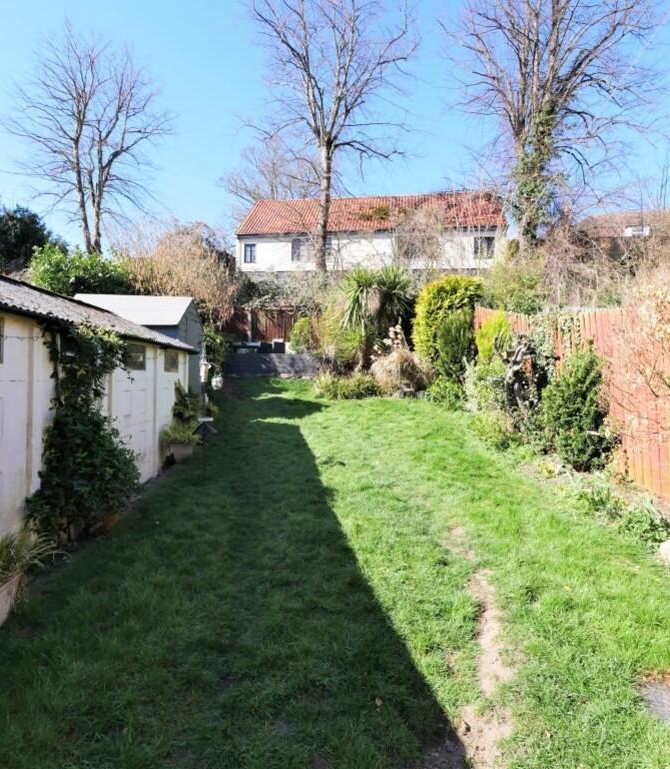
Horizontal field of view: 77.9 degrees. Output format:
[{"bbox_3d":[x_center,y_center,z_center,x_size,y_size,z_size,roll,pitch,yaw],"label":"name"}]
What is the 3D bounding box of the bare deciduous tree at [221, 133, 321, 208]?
[{"bbox_3d":[-5.671,-14.646,37.000,8.800,15.000,8.200,0,0,0],"label":"bare deciduous tree"}]

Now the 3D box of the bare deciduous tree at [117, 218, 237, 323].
[{"bbox_3d":[-5.364,-3.530,14.200,4.100,4.100,3.600,0,0,0],"label":"bare deciduous tree"}]

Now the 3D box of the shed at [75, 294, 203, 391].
[{"bbox_3d":[-4.368,-0.940,9.500,2.500,2.200,2.100,0,0,-9],"label":"shed"}]

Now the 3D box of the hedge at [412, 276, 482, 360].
[{"bbox_3d":[2.525,-1.347,9.300,1.500,2.200,1.400,0,0,0],"label":"hedge"}]

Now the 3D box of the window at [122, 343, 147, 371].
[{"bbox_3d":[-2.783,-0.375,5.750,0.060,0.385,0.670,0,0,-1],"label":"window"}]

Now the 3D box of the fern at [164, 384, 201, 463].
[{"bbox_3d":[-2.503,0.640,6.800,0.600,1.250,0.600,0,0,0],"label":"fern"}]

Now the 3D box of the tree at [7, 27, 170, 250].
[{"bbox_3d":[-13.629,-12.213,23.000,8.200,15.000,8.000,0,0,-30],"label":"tree"}]

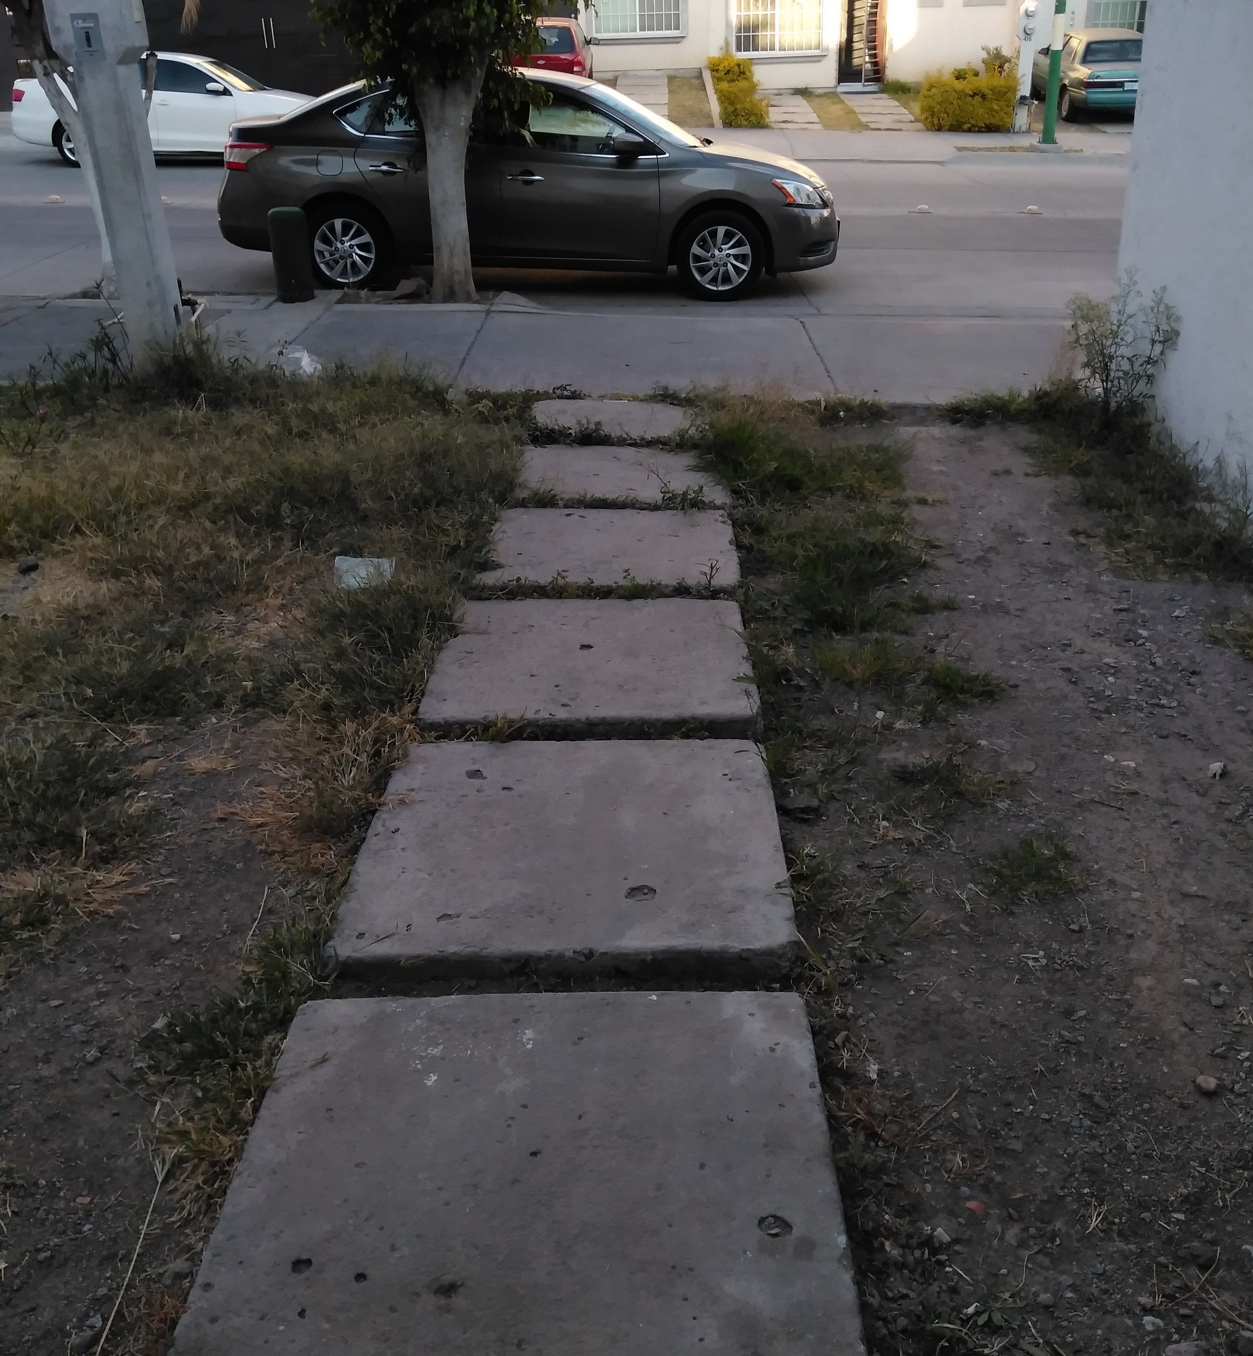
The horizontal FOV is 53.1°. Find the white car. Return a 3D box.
[{"bbox_3d":[-6.378,-8.099,17.981,4.620,1.455,1.780,2,24,0],"label":"white car"}]

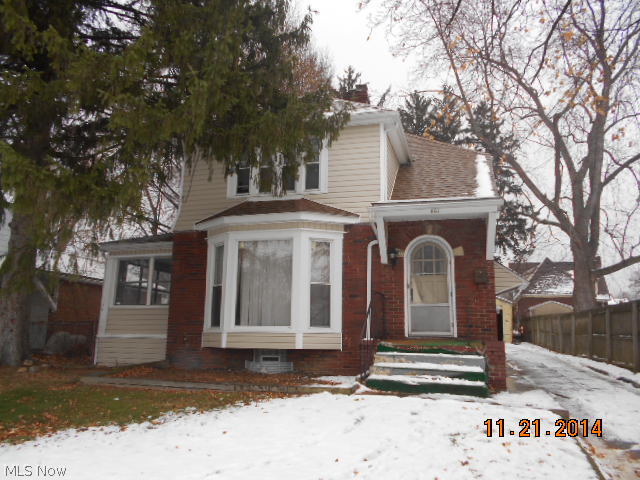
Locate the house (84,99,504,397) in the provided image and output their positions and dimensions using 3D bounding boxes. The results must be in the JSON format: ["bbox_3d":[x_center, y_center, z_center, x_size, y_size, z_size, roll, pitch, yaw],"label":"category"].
[{"bbox_3d":[-0.279,-0.304,14.518,10.300,8.000,9.500,-2,-11,16],"label":"house"}]

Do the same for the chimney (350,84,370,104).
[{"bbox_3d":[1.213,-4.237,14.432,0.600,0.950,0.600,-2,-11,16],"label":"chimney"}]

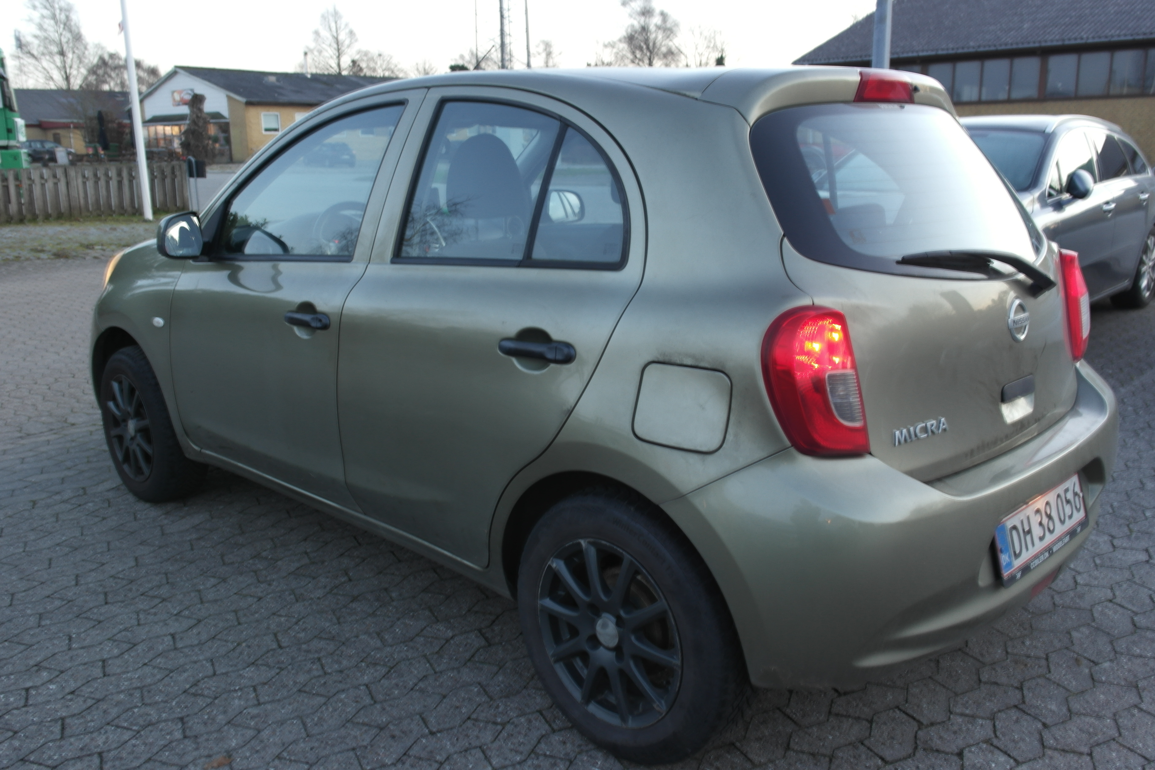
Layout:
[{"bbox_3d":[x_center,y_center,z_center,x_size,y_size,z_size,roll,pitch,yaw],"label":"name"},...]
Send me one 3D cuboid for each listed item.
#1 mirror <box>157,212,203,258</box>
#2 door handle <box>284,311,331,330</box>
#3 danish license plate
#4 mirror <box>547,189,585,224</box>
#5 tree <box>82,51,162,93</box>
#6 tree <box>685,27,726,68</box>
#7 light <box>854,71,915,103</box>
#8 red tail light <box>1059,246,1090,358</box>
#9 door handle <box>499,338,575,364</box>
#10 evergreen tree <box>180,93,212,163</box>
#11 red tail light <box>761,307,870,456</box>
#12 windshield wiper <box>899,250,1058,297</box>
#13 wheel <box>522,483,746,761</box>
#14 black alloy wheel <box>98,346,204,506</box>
[{"bbox_3d":[-1.203,-0.452,2.906,0.105,0.145,0.160,10,17,37],"label":"mirror"},{"bbox_3d":[-0.762,-0.183,2.710,0.225,0.046,0.047,12,18,43],"label":"door handle"},{"bbox_3d":[1.057,0.312,2.178,0.512,0.128,0.020,-14,4,-44],"label":"danish license plate"},{"bbox_3d":[-0.065,-0.795,4.269,0.120,0.155,0.200,12,18,43],"label":"mirror"},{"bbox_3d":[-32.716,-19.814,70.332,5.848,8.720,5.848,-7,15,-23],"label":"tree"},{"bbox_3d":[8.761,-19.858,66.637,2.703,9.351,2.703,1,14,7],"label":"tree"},{"bbox_3d":[0.720,-0.697,2.268,0.055,0.067,0.295,12,18,43],"label":"light"},{"bbox_3d":[1.362,-0.232,2.668,0.160,0.295,0.195,12,18,43],"label":"red tail light"},{"bbox_3d":[-0.085,-0.077,2.038,0.225,0.055,0.050,12,18,43],"label":"door handle"},{"bbox_3d":[-15.807,-10.636,40.000,1.323,2.964,1.323,-6,14,-20],"label":"evergreen tree"},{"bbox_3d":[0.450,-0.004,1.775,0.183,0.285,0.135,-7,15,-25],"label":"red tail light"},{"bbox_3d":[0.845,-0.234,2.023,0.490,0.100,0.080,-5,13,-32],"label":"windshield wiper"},{"bbox_3d":[0.115,0.522,2.117,0.592,0.592,0.175,12,18,43],"label":"wheel"},{"bbox_3d":[-1.659,0.155,3.768,0.590,0.590,0.175,12,18,43],"label":"black alloy wheel"}]

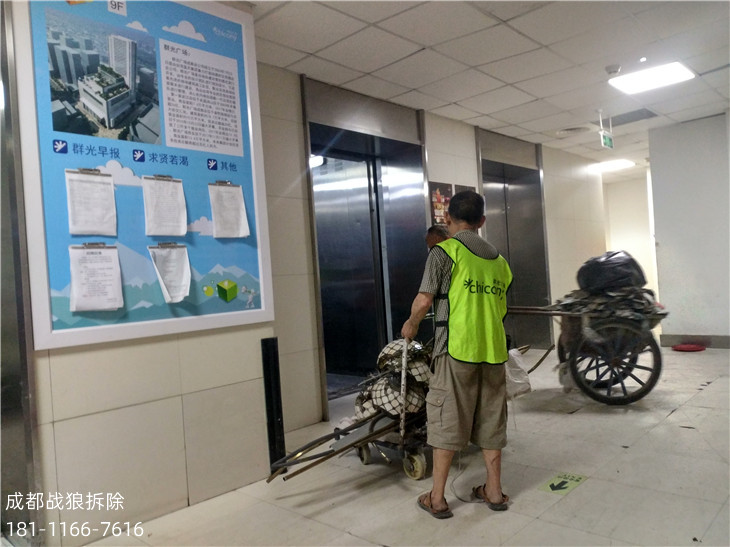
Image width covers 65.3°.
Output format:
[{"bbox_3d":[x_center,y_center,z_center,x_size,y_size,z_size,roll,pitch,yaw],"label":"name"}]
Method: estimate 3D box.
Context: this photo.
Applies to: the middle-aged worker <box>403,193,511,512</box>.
[{"bbox_3d":[0.482,0.358,2.874,0.500,1.550,0.430,-3,0,-20],"label":"middle-aged worker"}]

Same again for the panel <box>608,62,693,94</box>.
[{"bbox_3d":[2.598,-1.781,5.162,0.600,0.060,0.600,-4,-1,43],"label":"panel"}]

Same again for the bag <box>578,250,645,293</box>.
[{"bbox_3d":[2.122,-0.010,4.900,0.570,0.380,0.490,-3,0,7],"label":"bag"}]

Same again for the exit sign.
[{"bbox_3d":[2.666,-1.453,6.238,0.030,0.170,0.360,-4,-1,43],"label":"exit sign"}]

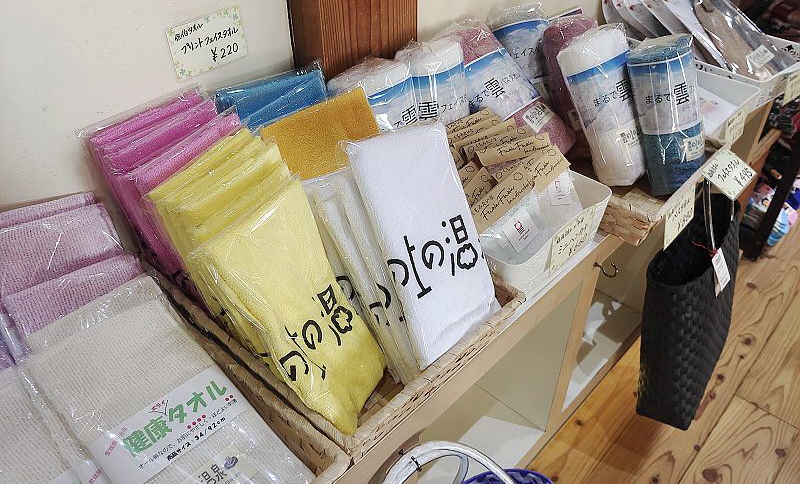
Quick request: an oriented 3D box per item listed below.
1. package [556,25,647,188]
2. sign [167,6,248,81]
[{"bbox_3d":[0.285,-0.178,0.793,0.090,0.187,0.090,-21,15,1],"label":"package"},{"bbox_3d":[-0.201,-0.211,0.615,0.004,0.054,0.088,31,49,33],"label":"sign"}]

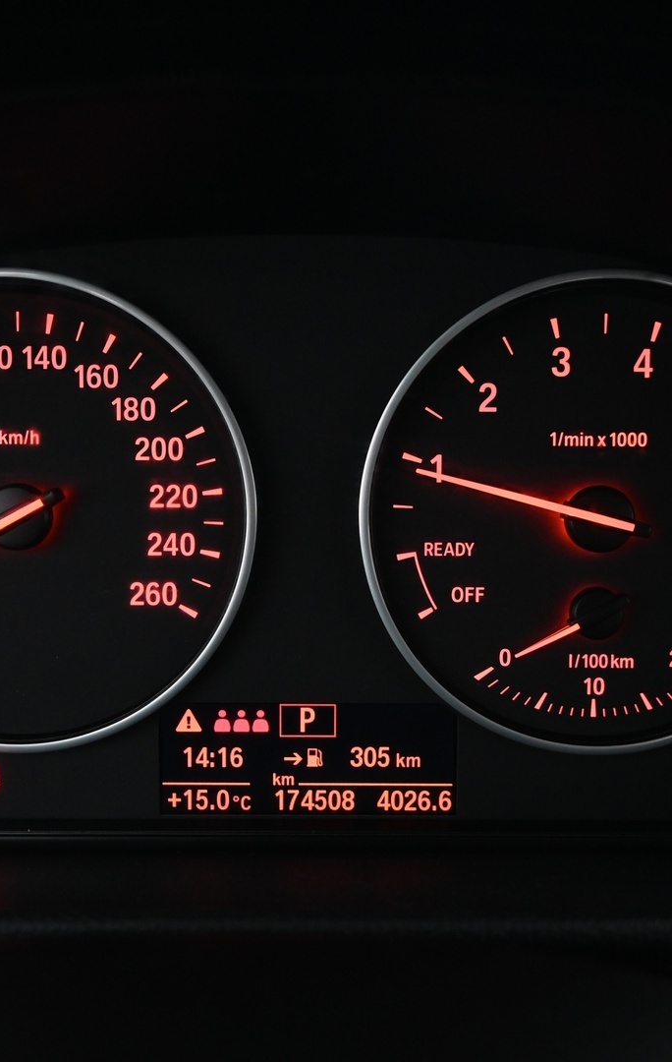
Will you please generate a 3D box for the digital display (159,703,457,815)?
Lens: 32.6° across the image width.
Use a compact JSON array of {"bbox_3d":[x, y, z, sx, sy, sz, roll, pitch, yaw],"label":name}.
[{"bbox_3d":[-0.006,0.050,0.253,0.065,0.025,0.006,0,5,0],"label":"digital display"}]

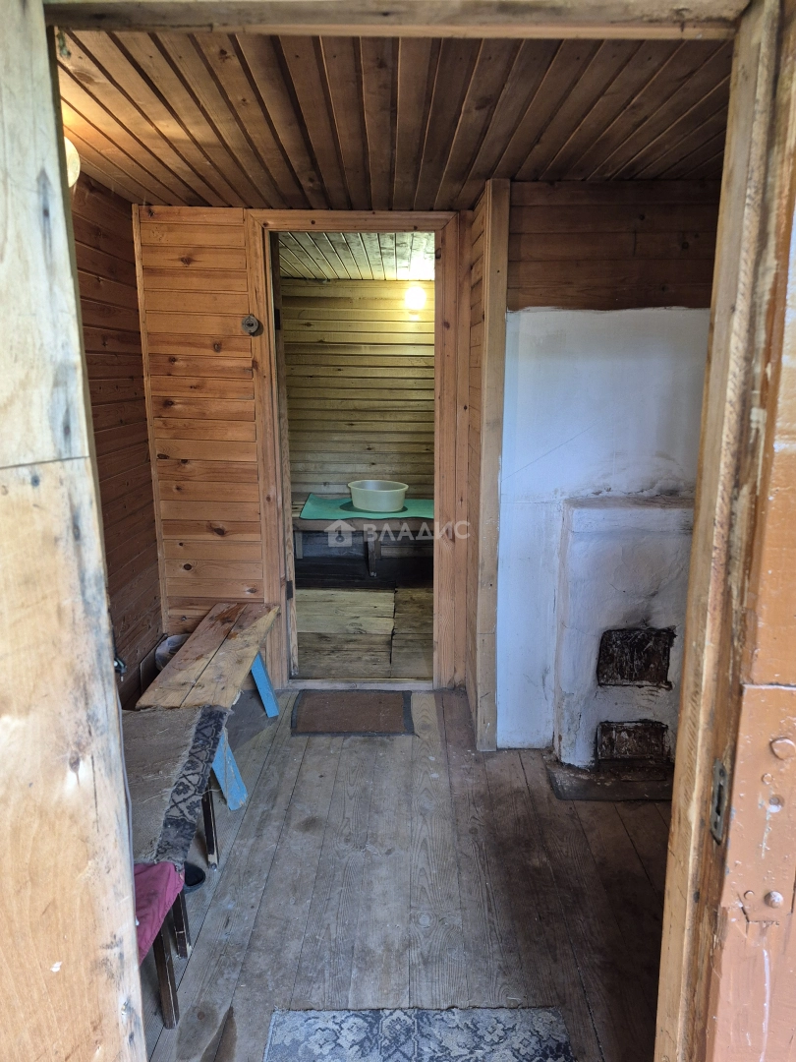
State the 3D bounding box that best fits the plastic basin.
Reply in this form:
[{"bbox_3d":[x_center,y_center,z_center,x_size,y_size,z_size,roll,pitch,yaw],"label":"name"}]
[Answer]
[{"bbox_3d":[-0.143,-0.262,5.250,0.450,0.165,0.450,1,12,0],"label":"plastic basin"}]

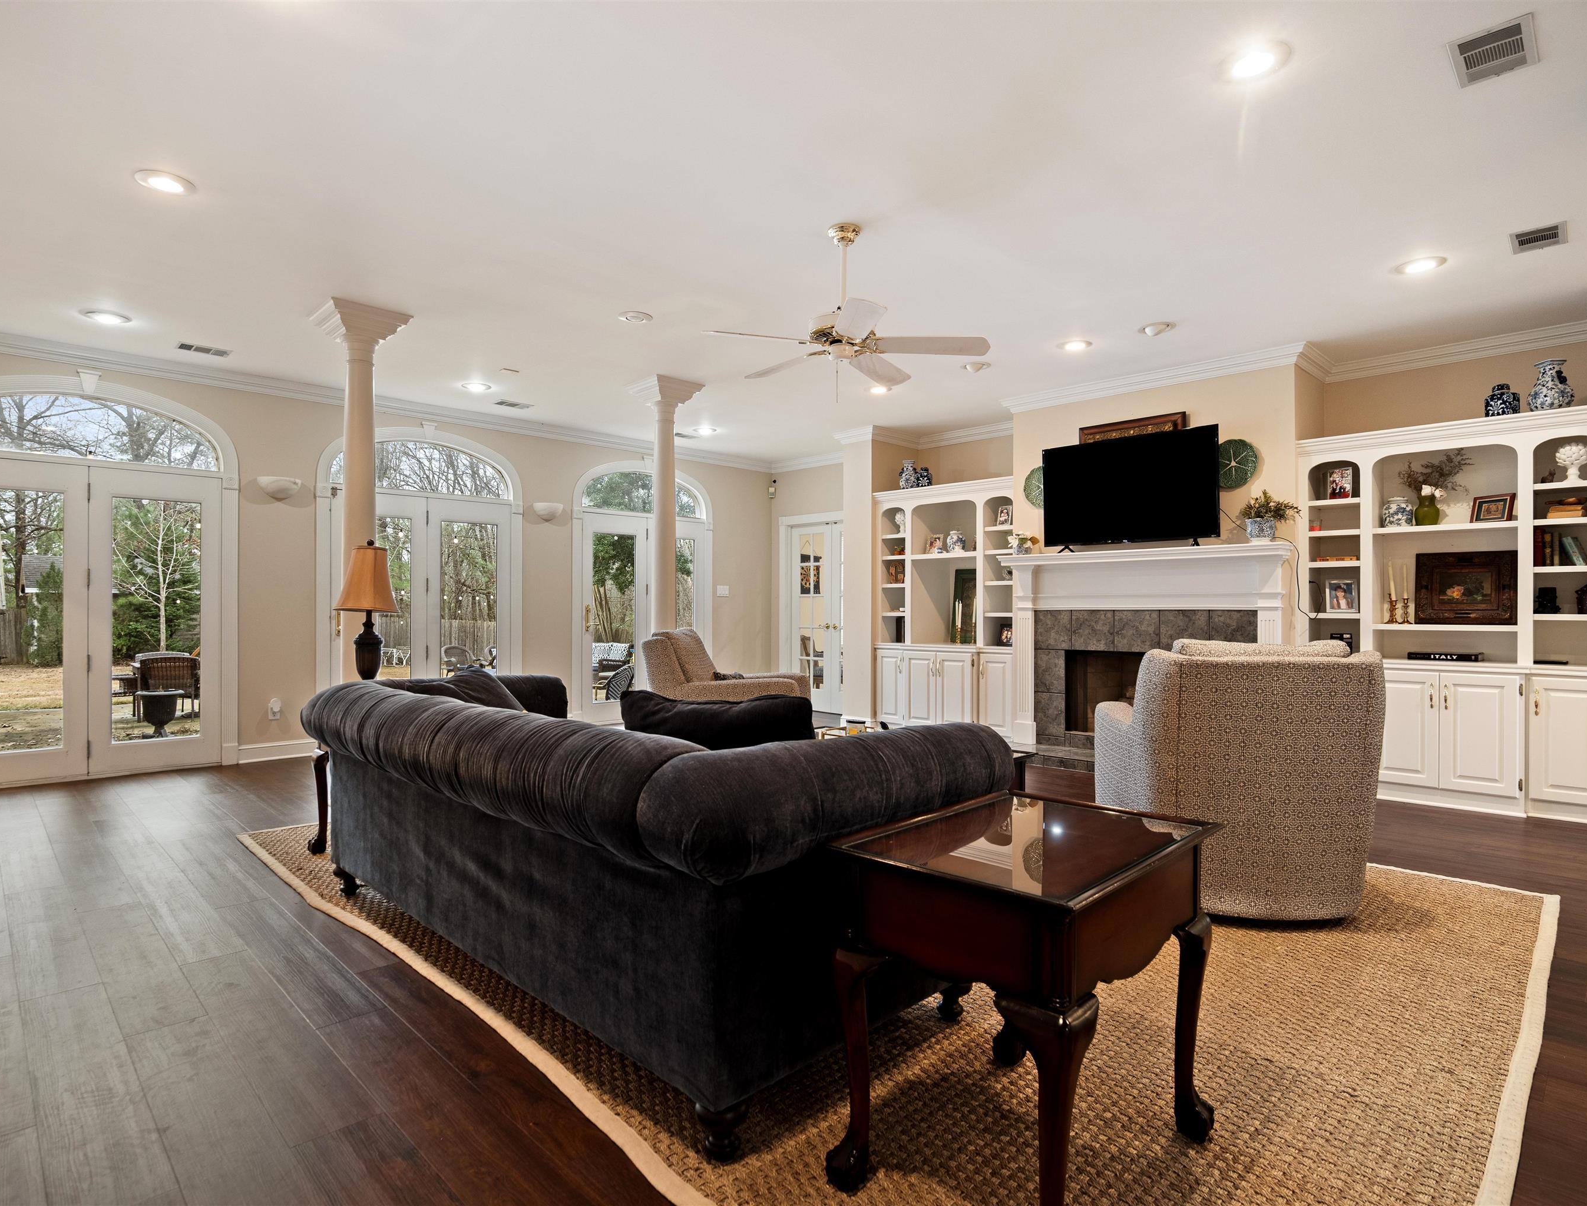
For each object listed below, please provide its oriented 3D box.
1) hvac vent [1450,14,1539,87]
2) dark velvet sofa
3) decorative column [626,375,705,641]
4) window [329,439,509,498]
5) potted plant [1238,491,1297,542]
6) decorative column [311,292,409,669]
[{"bbox_3d":[2.077,-1.622,2.381,0.295,0.020,0.182,0,0,-44],"label":"hvac vent"},{"bbox_3d":[-0.640,0.716,2.647,2.450,0.820,1.060,0,0,45],"label":"dark velvet sofa"},{"bbox_3d":[-0.960,-0.248,6.046,0.430,2.777,0.430,0,0,-44],"label":"decorative column"},{"bbox_3d":[-3.050,-1.129,6.670,0.080,0.420,1.440,0,0,45],"label":"window"},{"bbox_3d":[2.996,-0.534,5.079,0.300,0.335,0.400,0,0,-44],"label":"potted plant"},{"bbox_3d":[-2.492,-0.247,4.624,0.430,2.750,0.430,0,0,45],"label":"decorative column"}]

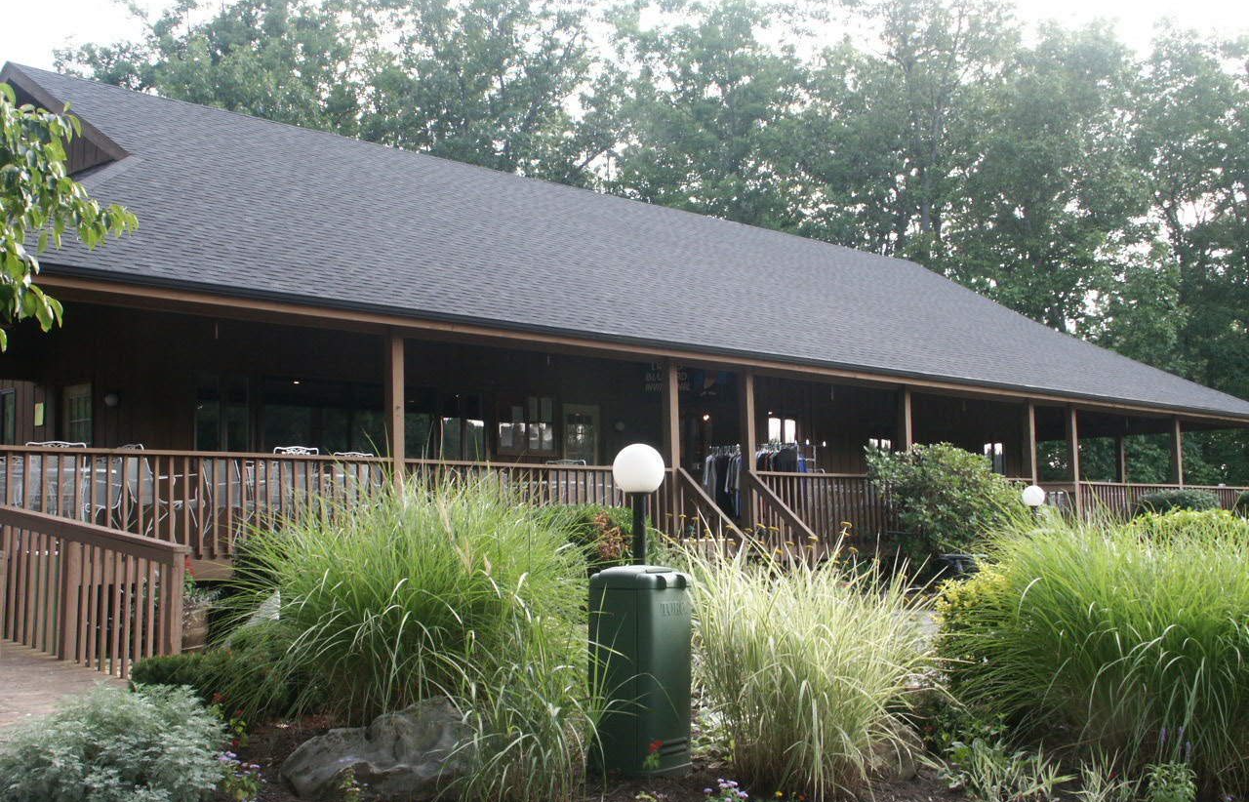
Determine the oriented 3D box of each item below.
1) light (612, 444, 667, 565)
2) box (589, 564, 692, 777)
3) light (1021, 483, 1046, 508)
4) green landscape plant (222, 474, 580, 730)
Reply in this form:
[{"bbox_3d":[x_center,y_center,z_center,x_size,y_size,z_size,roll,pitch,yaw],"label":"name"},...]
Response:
[{"bbox_3d":[0.101,1.024,8.289,0.310,1.560,0.310,-1,-6,0],"label":"light"},{"bbox_3d":[0.072,1.237,6.509,0.375,0.960,0.375,-5,-7,38],"label":"box"},{"bbox_3d":[5.498,1.960,18.788,0.310,1.670,0.310,-1,-6,0],"label":"light"},{"bbox_3d":[-1.277,1.123,8.131,2.000,1.360,1.800,-1,-6,0],"label":"green landscape plant"}]

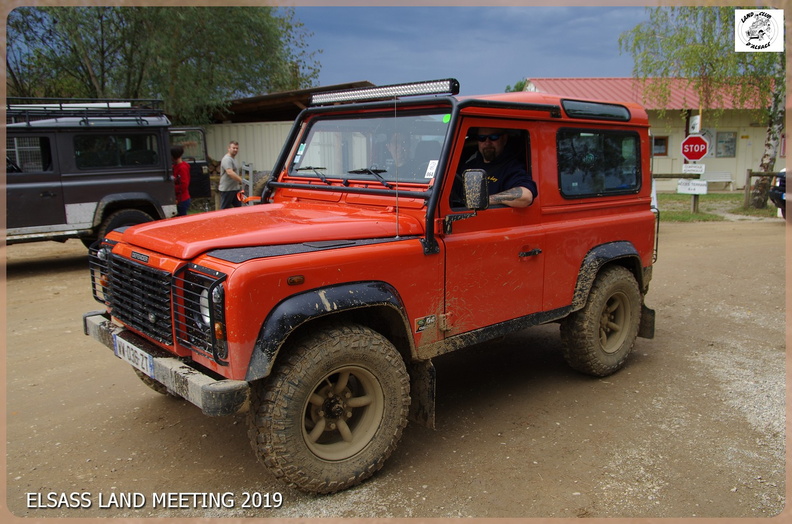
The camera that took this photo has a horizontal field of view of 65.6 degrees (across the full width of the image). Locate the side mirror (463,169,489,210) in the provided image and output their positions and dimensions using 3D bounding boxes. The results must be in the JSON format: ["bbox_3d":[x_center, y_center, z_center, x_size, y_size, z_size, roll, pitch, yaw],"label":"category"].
[{"bbox_3d":[0.386,-0.352,2.981,0.135,0.205,0.070,7,11,37],"label":"side mirror"}]

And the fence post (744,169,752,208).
[{"bbox_3d":[9.825,-2.041,17.125,0.135,1.080,0.135,0,8,0],"label":"fence post"}]

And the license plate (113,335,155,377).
[{"bbox_3d":[-1.233,0.443,2.896,0.015,0.110,0.520,-8,12,-41],"label":"license plate"}]

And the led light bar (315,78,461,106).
[{"bbox_3d":[-0.122,-1.018,3.717,0.085,0.085,1.370,-8,12,-41],"label":"led light bar"}]

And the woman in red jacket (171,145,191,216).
[{"bbox_3d":[-3.097,-0.827,8.868,0.320,1.680,0.460,2,8,12],"label":"woman in red jacket"}]

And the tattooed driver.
[{"bbox_3d":[0.430,-0.292,3.639,0.580,1.080,0.820,5,11,31],"label":"tattooed driver"}]

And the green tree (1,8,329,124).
[{"bbox_3d":[-7.345,-5.244,16.636,10.000,8.200,7.500,0,8,0],"label":"green tree"}]

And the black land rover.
[{"bbox_3d":[-4.801,-1.057,8.248,4.050,2.170,1.800,-7,12,-34],"label":"black land rover"}]

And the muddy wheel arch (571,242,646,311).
[{"bbox_3d":[1.470,0.073,4.250,0.930,0.410,0.120,-8,12,-41],"label":"muddy wheel arch"}]

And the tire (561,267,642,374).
[{"bbox_3d":[1.465,0.416,4.389,0.785,0.785,0.250,-8,12,-41],"label":"tire"}]

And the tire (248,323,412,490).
[{"bbox_3d":[-0.297,0.667,2.850,0.785,0.785,0.250,-7,12,-37],"label":"tire"}]

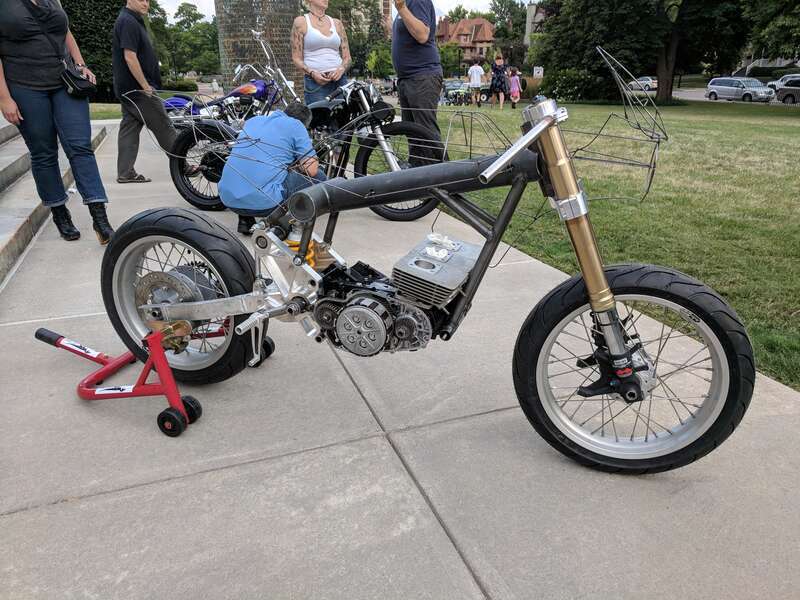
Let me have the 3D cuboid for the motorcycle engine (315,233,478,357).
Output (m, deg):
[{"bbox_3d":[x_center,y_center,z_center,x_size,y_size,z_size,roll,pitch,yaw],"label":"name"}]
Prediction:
[{"bbox_3d":[-0.006,-0.009,1.732,0.430,0.290,0.400,7,22,17],"label":"motorcycle engine"}]

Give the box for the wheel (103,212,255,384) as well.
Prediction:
[{"bbox_3d":[-0.713,-0.004,1.985,0.620,0.620,0.155,7,22,17],"label":"wheel"}]

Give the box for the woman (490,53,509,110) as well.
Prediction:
[{"bbox_3d":[3.114,-6.754,18.617,0.500,1.660,0.320,3,21,8],"label":"woman"}]

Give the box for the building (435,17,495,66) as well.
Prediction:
[{"bbox_3d":[14.340,-56.582,133.596,15.000,12.000,13.000,2,21,5],"label":"building"}]

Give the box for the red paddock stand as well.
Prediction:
[{"bbox_3d":[-0.965,0.148,2.132,0.860,0.300,0.540,7,22,17],"label":"red paddock stand"}]

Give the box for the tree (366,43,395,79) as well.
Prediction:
[{"bbox_3d":[-2.705,-37.094,92.874,4.800,5.600,4.800,-1,21,-1],"label":"tree"}]

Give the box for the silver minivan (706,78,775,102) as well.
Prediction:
[{"bbox_3d":[27.518,-17.049,48.607,1.980,1.760,5.140,-11,23,-25],"label":"silver minivan"}]

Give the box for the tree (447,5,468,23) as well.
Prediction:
[{"bbox_3d":[14.236,-64.493,148.767,10.000,16.000,10.000,2,21,5],"label":"tree"}]

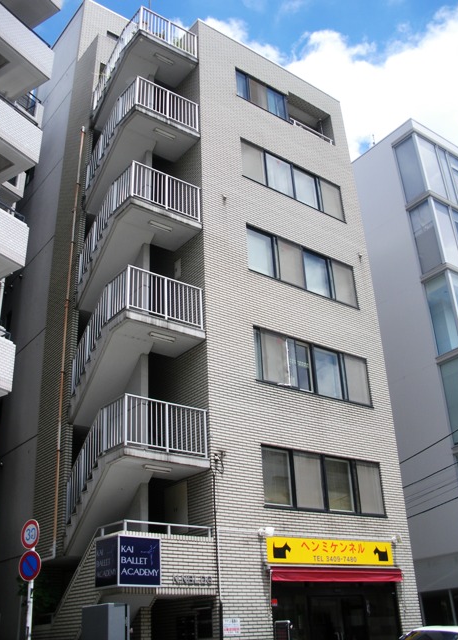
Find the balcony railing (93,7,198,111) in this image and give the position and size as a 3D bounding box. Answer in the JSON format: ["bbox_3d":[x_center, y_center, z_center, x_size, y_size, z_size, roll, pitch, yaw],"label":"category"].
[{"bbox_3d":[-2.585,-7.509,20.469,2.040,2.150,2.852,17,-33,-33],"label":"balcony railing"}]

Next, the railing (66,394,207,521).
[{"bbox_3d":[-2.066,3.236,14.782,2.040,2.150,2.852,17,-33,-33],"label":"railing"}]

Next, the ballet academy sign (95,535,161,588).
[{"bbox_3d":[-1.878,4.599,12.552,0.936,0.930,0.927,17,-33,-33],"label":"ballet academy sign"}]

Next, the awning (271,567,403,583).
[{"bbox_3d":[2.479,5.783,15.053,4.194,0.351,0.259,17,-33,-33],"label":"awning"}]

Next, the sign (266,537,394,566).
[{"bbox_3d":[2.406,5.358,15.332,4.114,0.573,0.122,17,-33,-33],"label":"sign"}]

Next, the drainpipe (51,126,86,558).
[{"bbox_3d":[-4.155,-0.361,17.563,0.092,12.740,0.092,17,-33,-33],"label":"drainpipe"}]

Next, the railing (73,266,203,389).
[{"bbox_3d":[-2.223,0.525,16.170,2.040,2.150,2.852,17,-33,-33],"label":"railing"}]

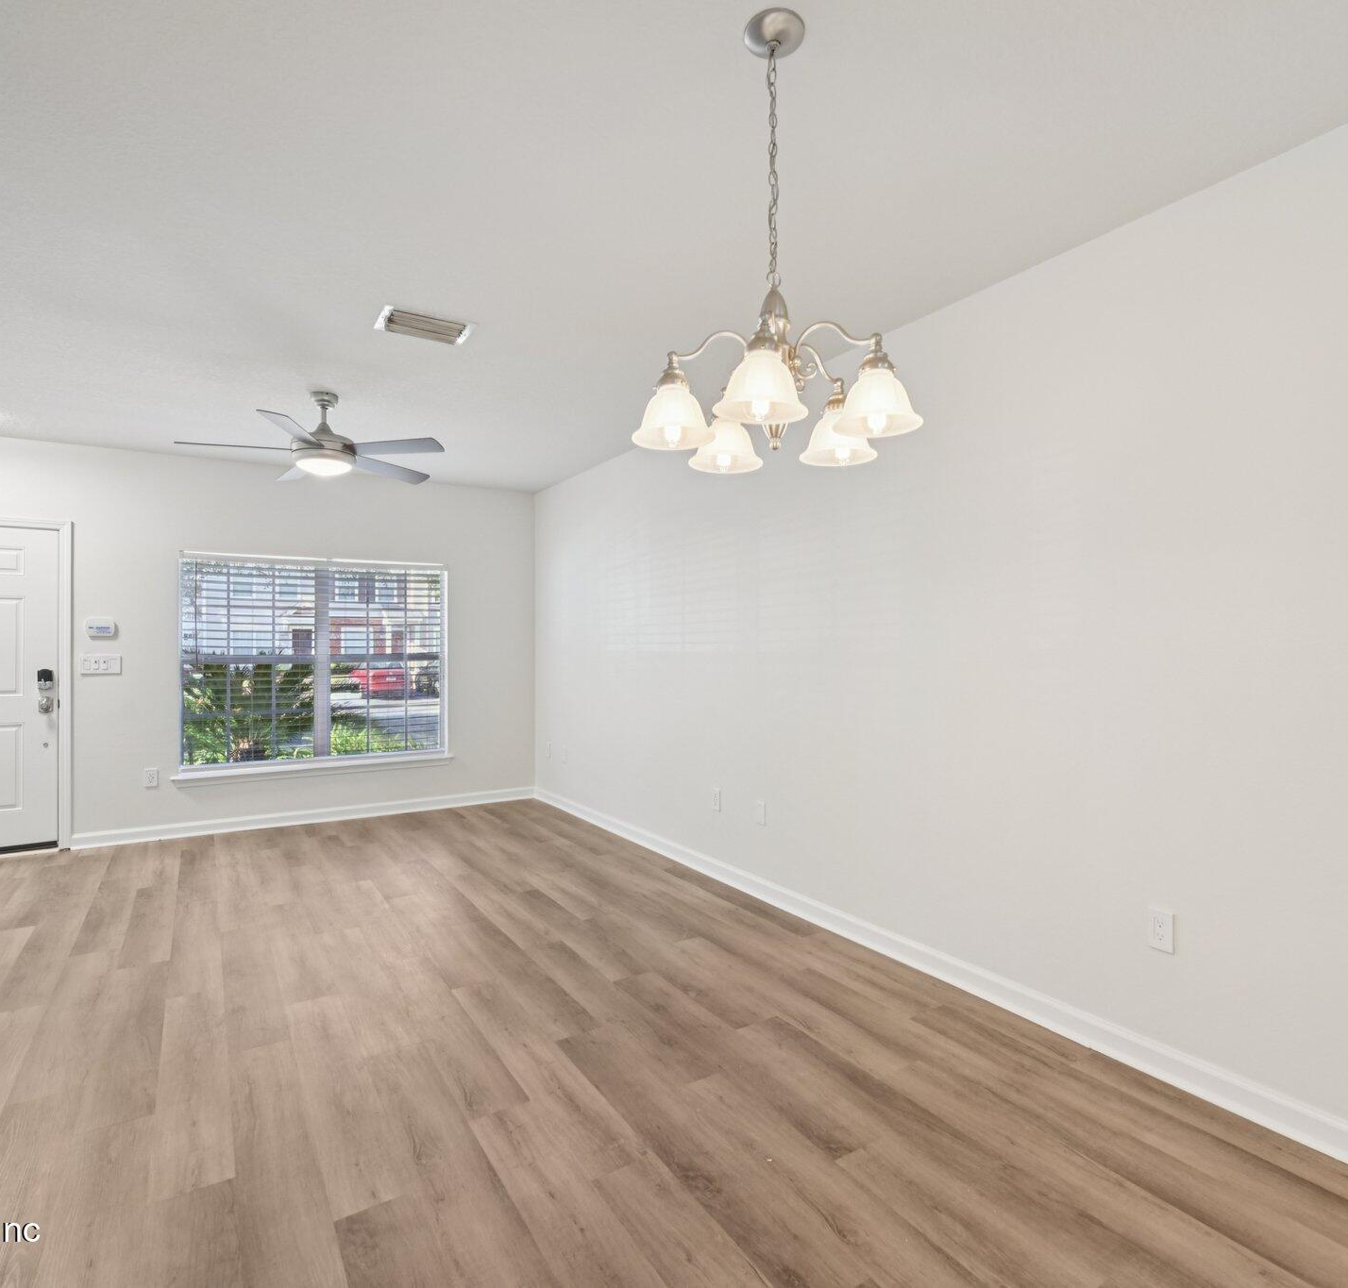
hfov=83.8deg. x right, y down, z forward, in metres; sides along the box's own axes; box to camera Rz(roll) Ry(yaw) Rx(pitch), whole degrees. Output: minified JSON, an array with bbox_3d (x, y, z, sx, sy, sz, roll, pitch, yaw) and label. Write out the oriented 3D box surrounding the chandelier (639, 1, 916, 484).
[{"bbox_3d":[0.219,-0.885,1.651,0.610,0.913,0.610,0,0,0],"label":"chandelier"}]

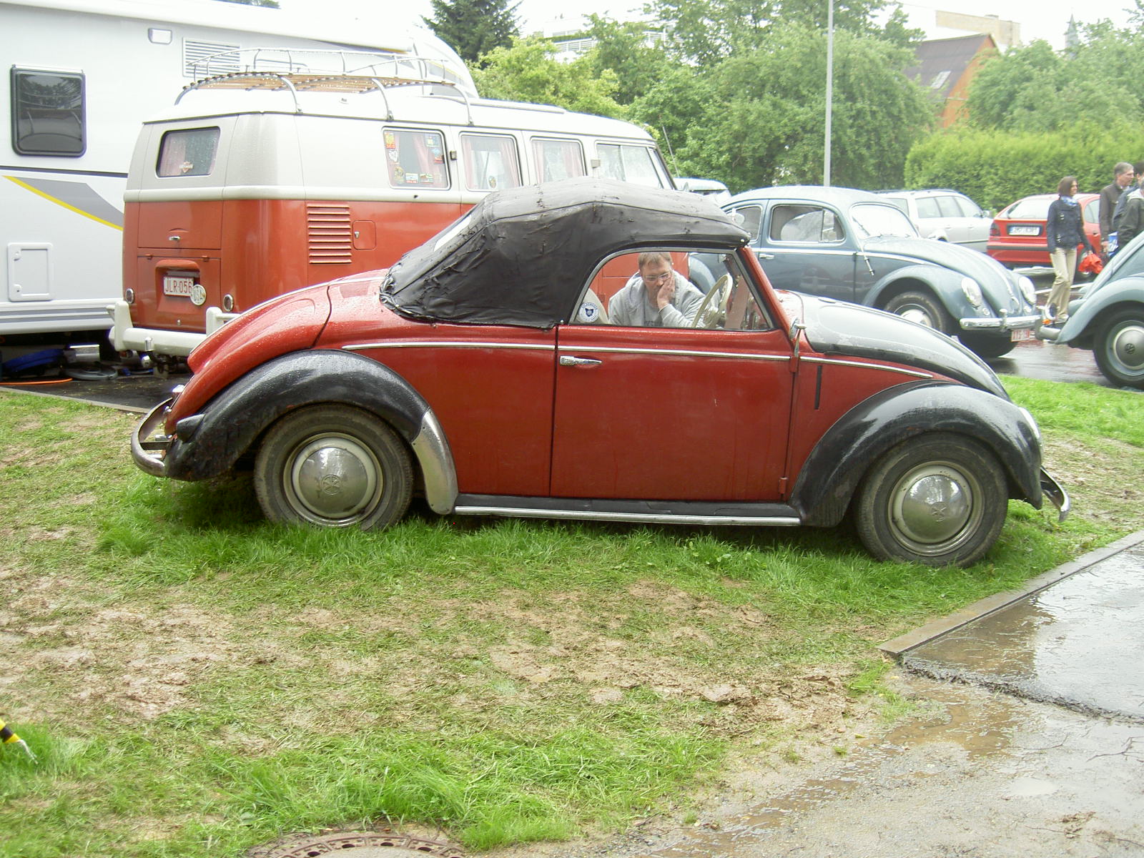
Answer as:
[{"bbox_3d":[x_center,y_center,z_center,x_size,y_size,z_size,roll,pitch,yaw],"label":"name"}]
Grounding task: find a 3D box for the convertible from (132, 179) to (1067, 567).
[{"bbox_3d":[0.156,-0.325,6.460,4.050,1.480,1.540,3,13,-2],"label":"convertible"}]

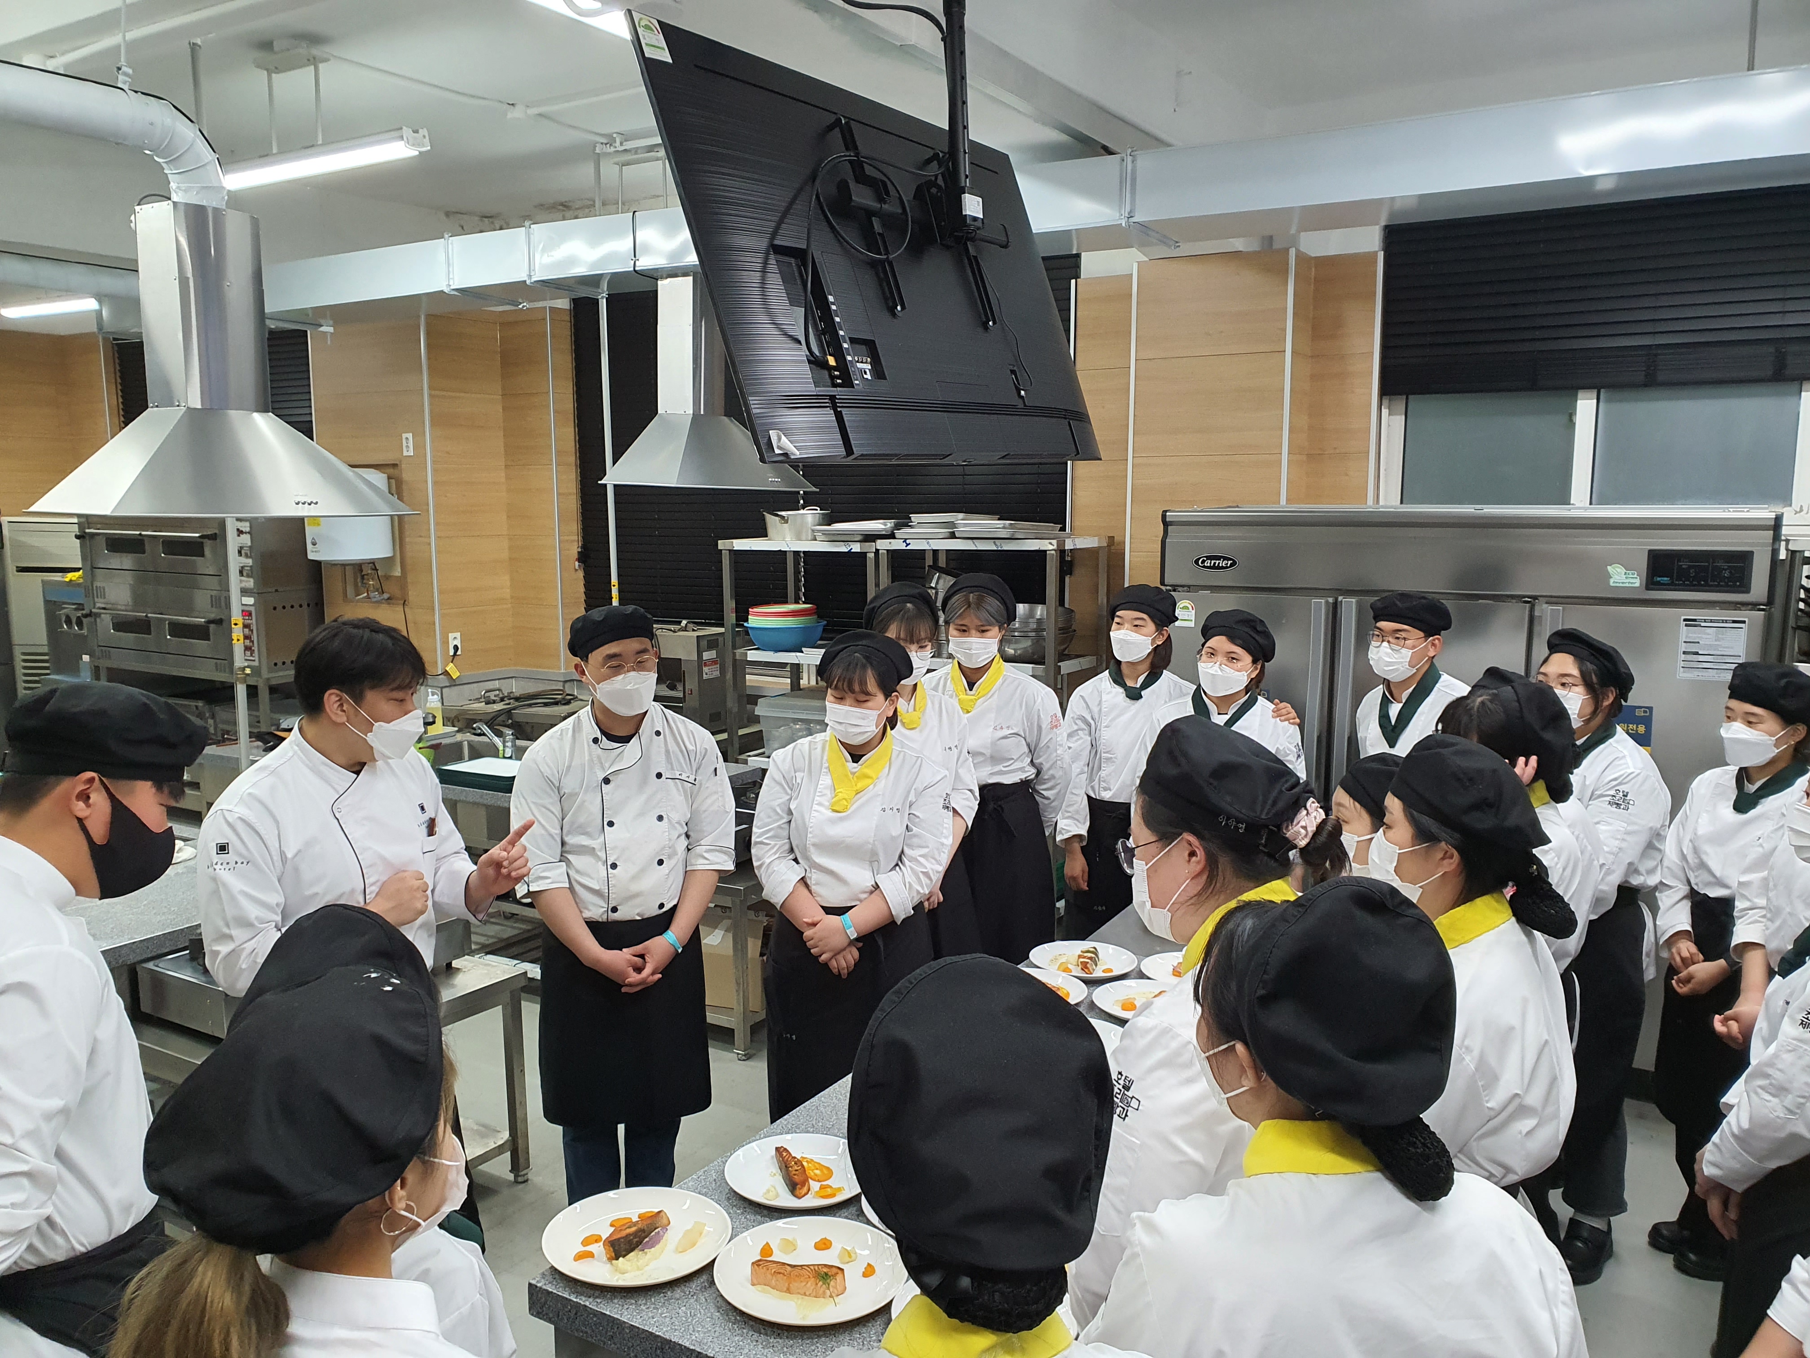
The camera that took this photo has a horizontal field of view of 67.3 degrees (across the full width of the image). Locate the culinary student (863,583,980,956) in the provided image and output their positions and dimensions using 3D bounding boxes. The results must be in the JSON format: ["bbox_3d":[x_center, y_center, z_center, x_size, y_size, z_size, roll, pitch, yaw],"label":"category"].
[{"bbox_3d":[0.011,0.586,4.210,0.460,1.700,0.310,-2,8,-14],"label":"culinary student"}]

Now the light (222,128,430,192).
[{"bbox_3d":[-2.138,-1.833,4.820,1.200,0.070,0.100,4,9,31],"label":"light"}]

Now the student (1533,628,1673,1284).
[{"bbox_3d":[1.747,0.702,3.510,0.310,1.660,0.450,-5,9,-28],"label":"student"}]

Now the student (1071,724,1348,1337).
[{"bbox_3d":[0.451,0.920,1.950,0.350,1.680,0.460,5,9,30],"label":"student"}]

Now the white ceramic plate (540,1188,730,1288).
[{"bbox_3d":[-0.404,0.845,2.039,0.280,0.026,0.280,0,8,0],"label":"white ceramic plate"}]

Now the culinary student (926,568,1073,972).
[{"bbox_3d":[0.274,0.543,4.212,0.480,1.728,0.310,4,9,27],"label":"culinary student"}]

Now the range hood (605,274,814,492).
[{"bbox_3d":[-0.791,-1.223,5.663,0.406,0.842,0.940,6,9,32],"label":"range hood"}]

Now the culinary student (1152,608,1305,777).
[{"bbox_3d":[0.995,0.600,4.169,0.490,1.624,0.310,3,8,21],"label":"culinary student"}]

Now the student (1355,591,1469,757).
[{"bbox_3d":[1.487,0.592,3.987,0.500,1.686,0.310,7,11,43],"label":"student"}]

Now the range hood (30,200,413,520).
[{"bbox_3d":[-1.892,-0.871,3.780,0.415,0.816,0.920,4,9,31],"label":"range hood"}]

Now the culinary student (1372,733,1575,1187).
[{"bbox_3d":[0.976,0.889,2.330,0.310,1.630,0.440,5,9,30],"label":"culinary student"}]

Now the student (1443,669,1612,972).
[{"bbox_3d":[1.284,0.804,2.880,0.310,1.640,0.440,4,9,28],"label":"student"}]

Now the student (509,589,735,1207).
[{"bbox_3d":[-0.668,0.685,3.221,0.530,1.718,0.360,-2,8,-15],"label":"student"}]

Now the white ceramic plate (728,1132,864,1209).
[{"bbox_3d":[-0.171,0.839,2.295,0.257,0.027,0.257,0,8,0],"label":"white ceramic plate"}]

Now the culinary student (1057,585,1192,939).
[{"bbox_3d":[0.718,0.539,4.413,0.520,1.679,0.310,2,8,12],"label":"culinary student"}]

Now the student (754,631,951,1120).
[{"bbox_3d":[-0.124,0.705,3.345,0.500,1.643,0.360,1,8,6],"label":"student"}]

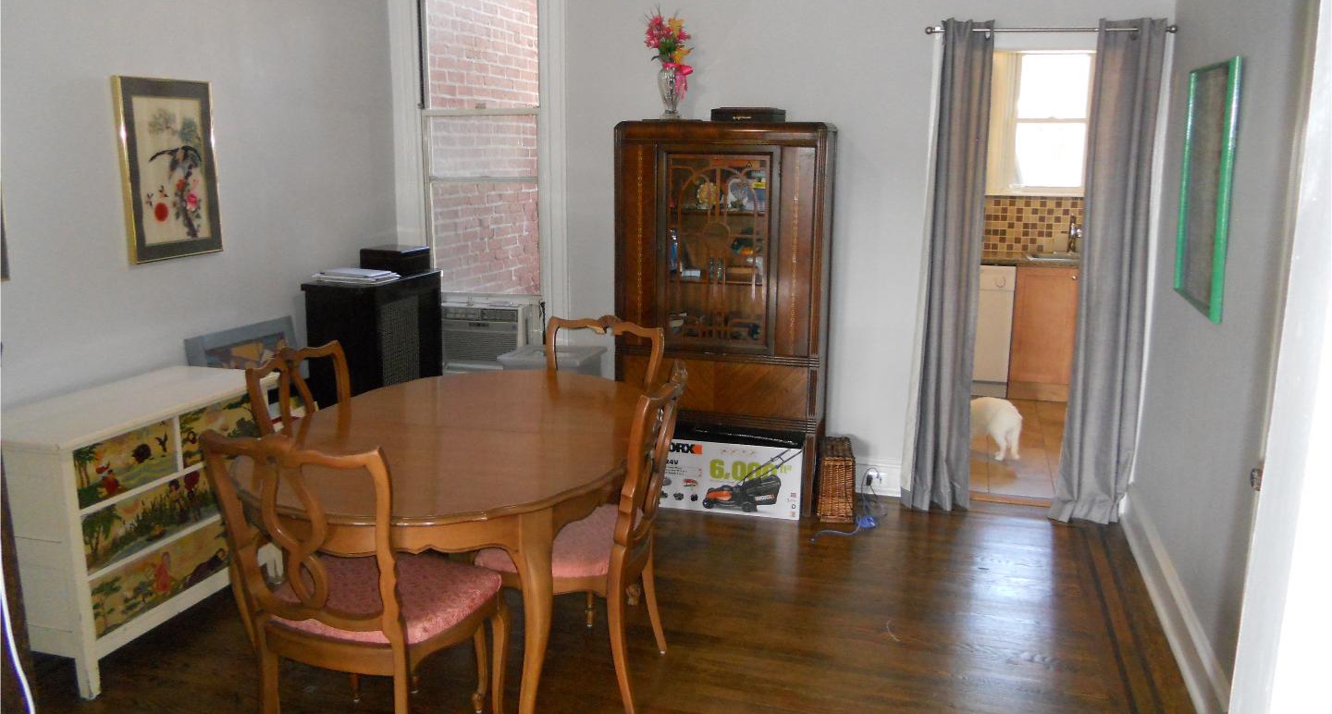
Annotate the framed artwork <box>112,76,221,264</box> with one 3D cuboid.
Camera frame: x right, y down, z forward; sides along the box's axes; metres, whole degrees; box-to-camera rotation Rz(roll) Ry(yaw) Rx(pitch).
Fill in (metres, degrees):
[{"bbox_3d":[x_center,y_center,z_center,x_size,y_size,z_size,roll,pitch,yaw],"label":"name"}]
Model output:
[{"bbox_3d":[-1.734,-0.655,3.637,0.033,0.625,0.440,3,12,15],"label":"framed artwork"}]

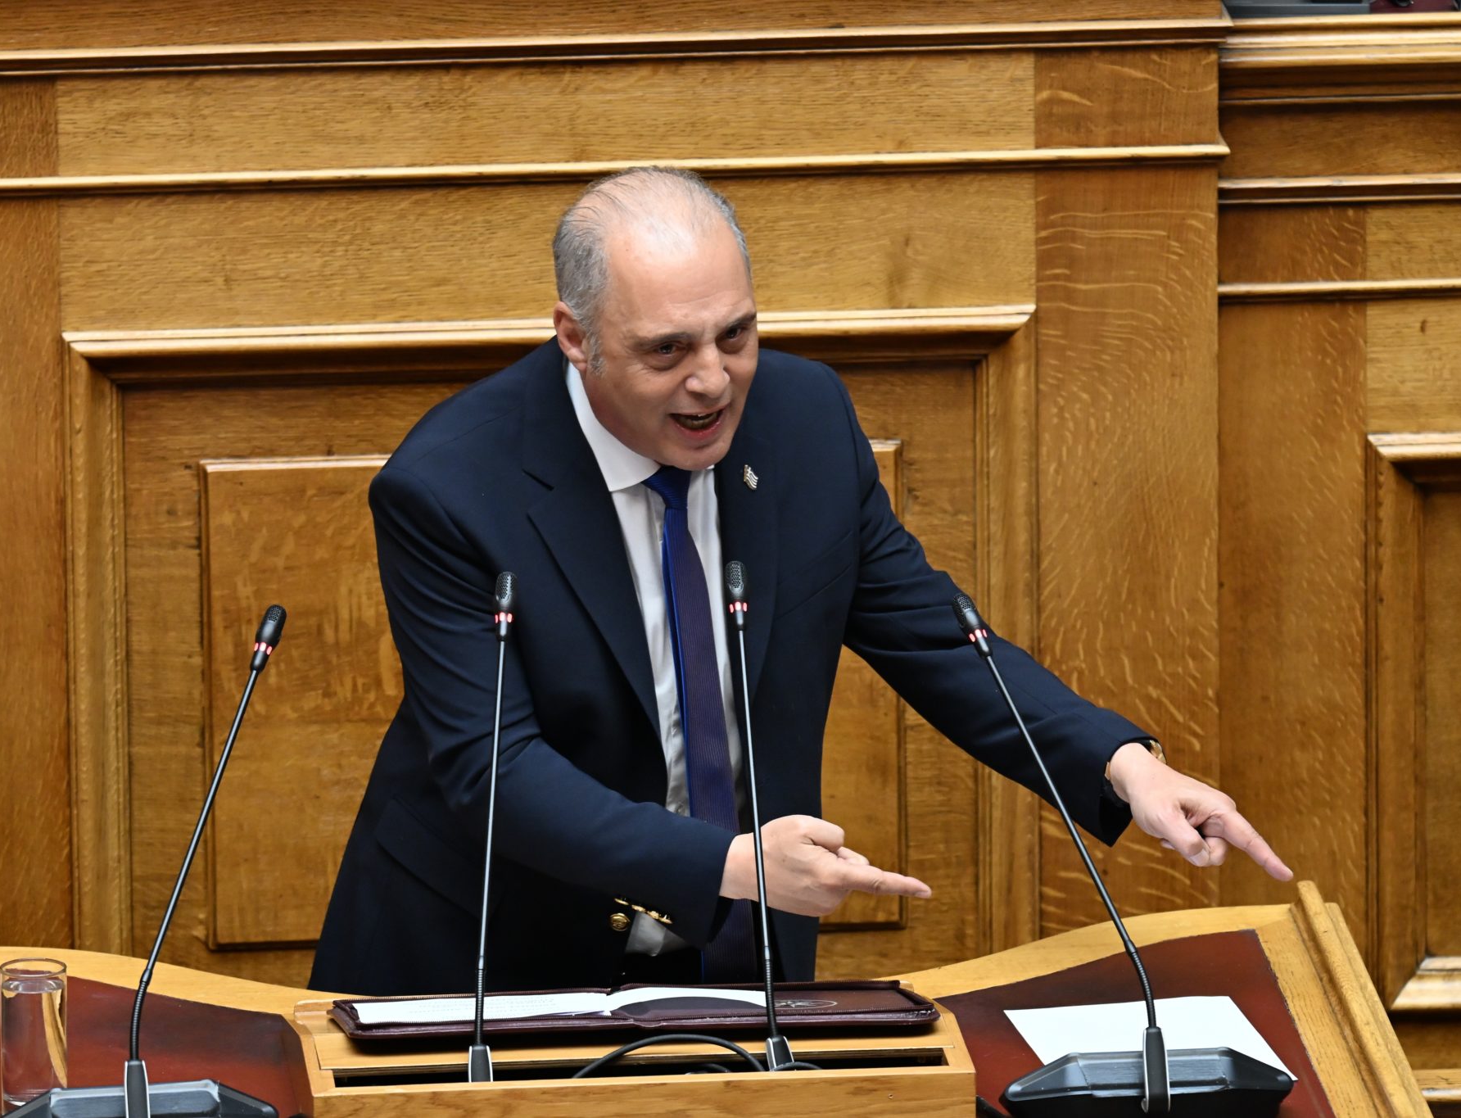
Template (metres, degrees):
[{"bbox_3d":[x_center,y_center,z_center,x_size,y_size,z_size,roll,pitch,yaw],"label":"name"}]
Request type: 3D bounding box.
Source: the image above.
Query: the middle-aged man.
[{"bbox_3d":[0.065,0.444,15.730,0.760,1.680,0.700,-7,16,-21],"label":"middle-aged man"}]

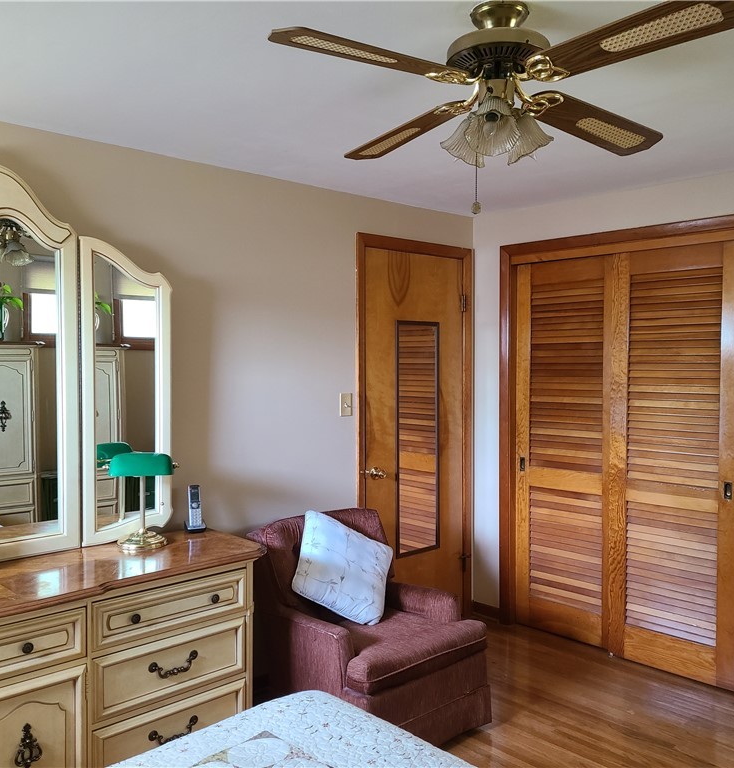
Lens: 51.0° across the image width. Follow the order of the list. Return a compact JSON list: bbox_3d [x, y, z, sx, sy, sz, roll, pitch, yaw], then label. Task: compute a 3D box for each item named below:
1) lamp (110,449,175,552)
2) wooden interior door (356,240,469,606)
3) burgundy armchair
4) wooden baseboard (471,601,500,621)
[{"bbox_3d":[-0.836,0.421,2.868,0.255,0.345,0.185,-1,2,-13],"label":"lamp"},{"bbox_3d":[0.266,0.300,4.109,0.850,2.090,0.060,-2,3,-43],"label":"wooden interior door"},{"bbox_3d":[-0.023,0.979,3.174,0.710,0.800,0.840,-2,3,-43],"label":"burgundy armchair"},{"bbox_3d":[0.671,1.296,4.379,0.020,0.080,0.190,-2,3,-43],"label":"wooden baseboard"}]

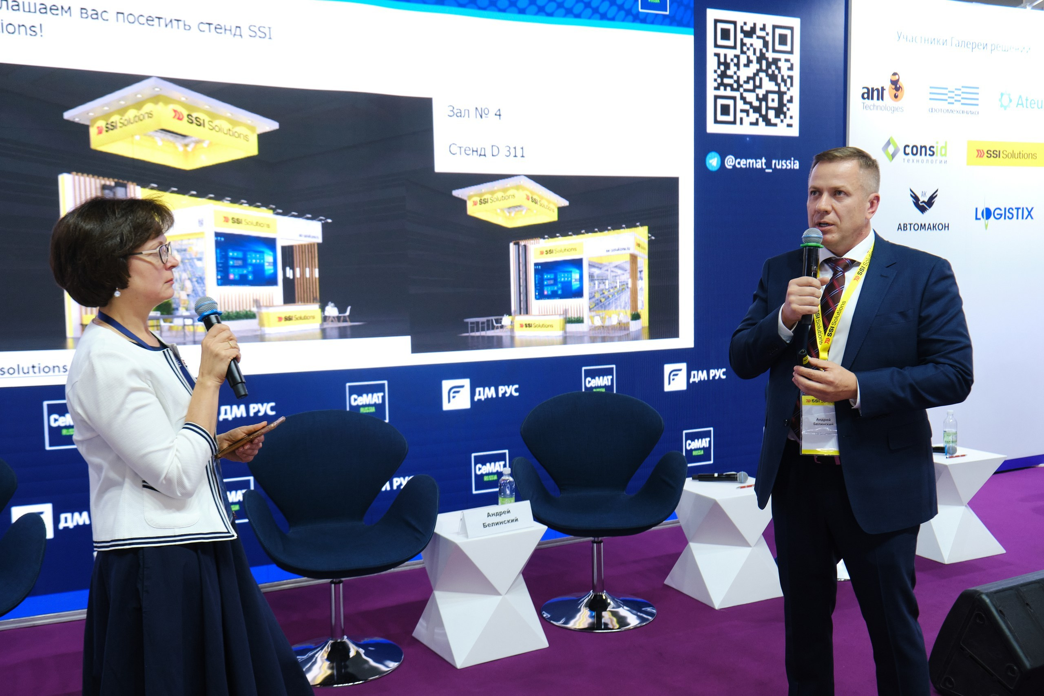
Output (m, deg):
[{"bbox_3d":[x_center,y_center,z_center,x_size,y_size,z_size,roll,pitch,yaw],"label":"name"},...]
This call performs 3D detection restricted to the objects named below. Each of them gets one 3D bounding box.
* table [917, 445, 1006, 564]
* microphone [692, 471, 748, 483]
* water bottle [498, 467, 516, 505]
[{"bbox_3d":[2.199,0.795,4.822,0.402,0.486,0.402,-3,5,-22],"label":"table"},{"bbox_3d":[0.916,0.597,4.281,0.254,0.053,0.051,0,5,13],"label":"microphone"},{"bbox_3d":[-0.062,0.584,3.704,0.065,0.212,0.065,-1,5,0],"label":"water bottle"}]

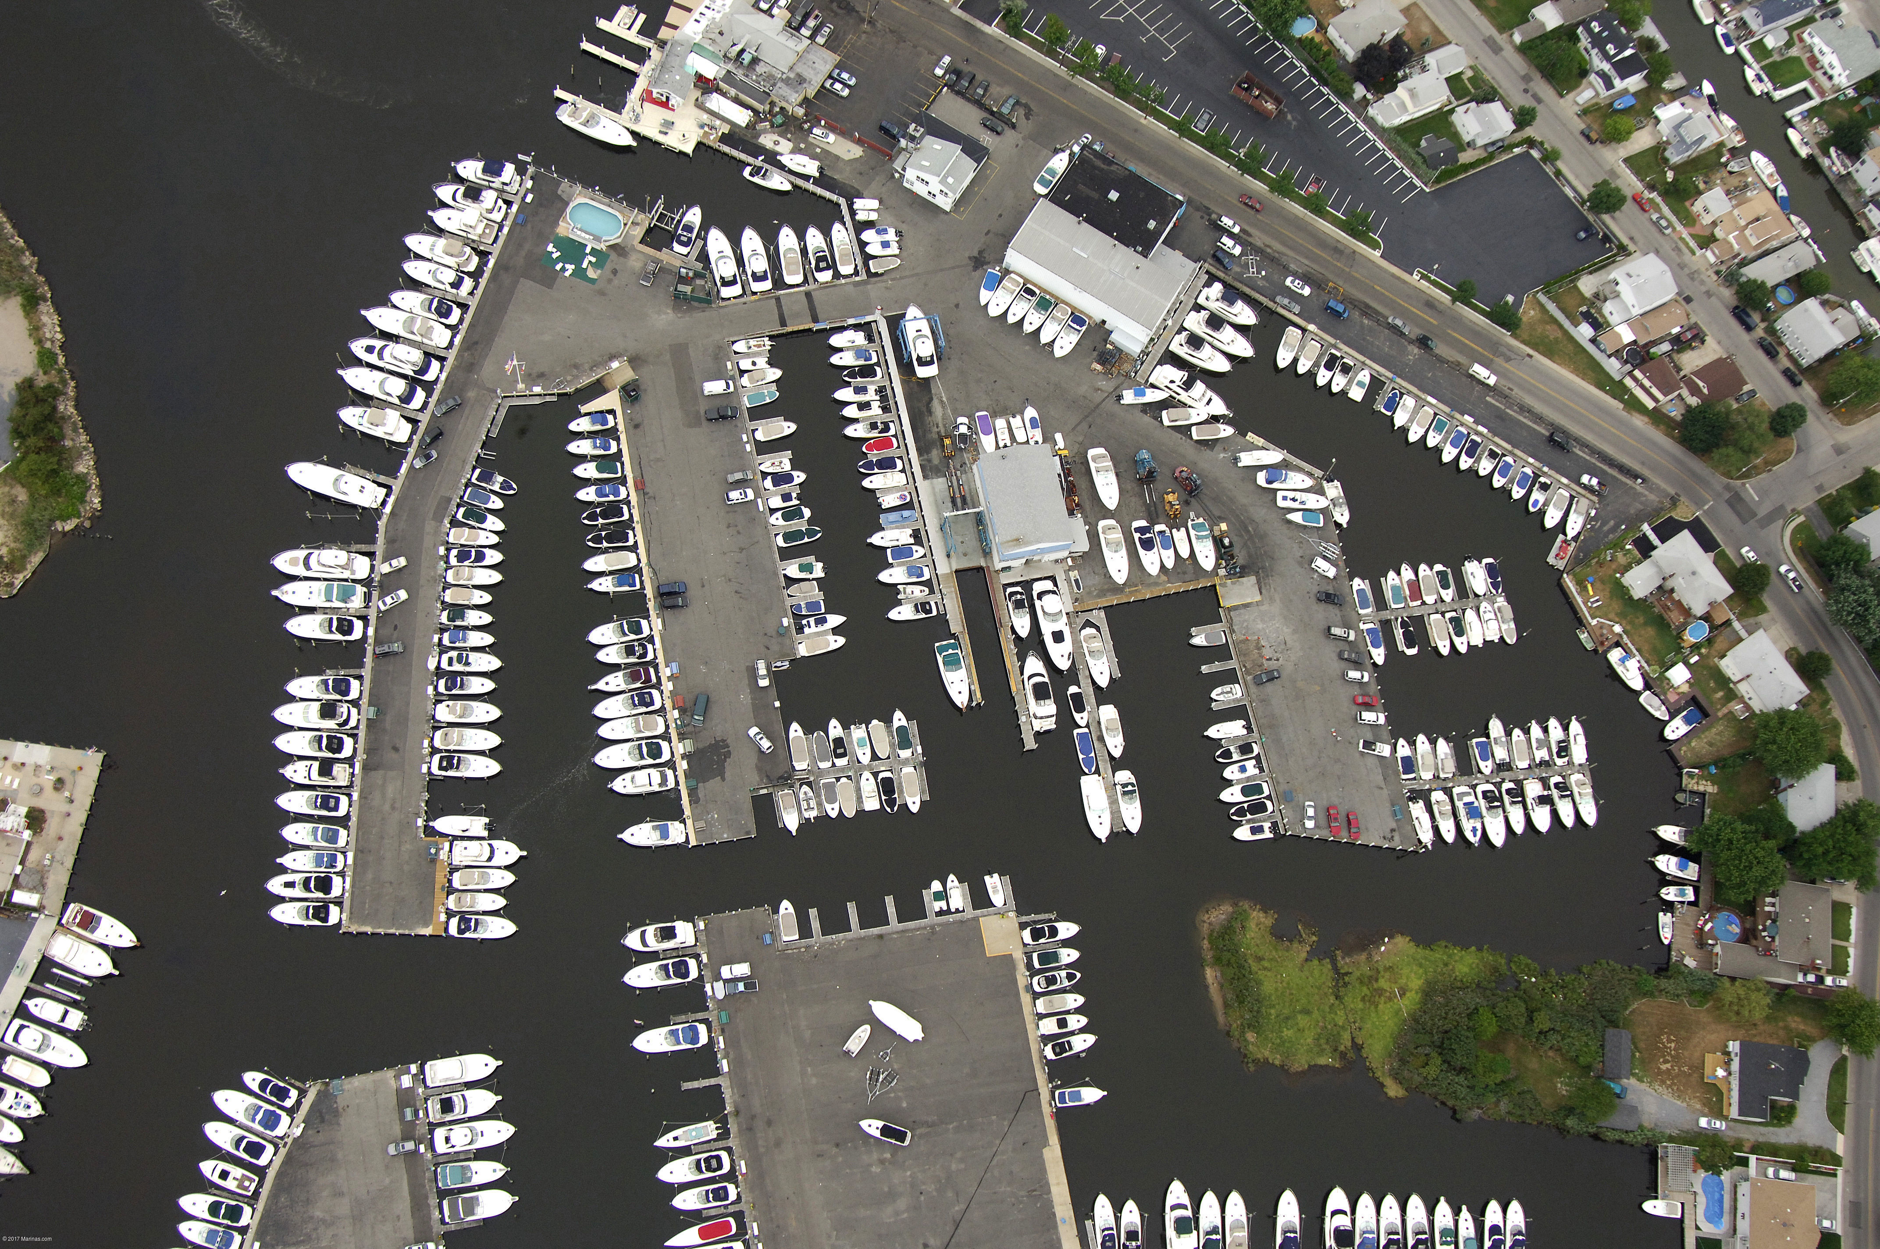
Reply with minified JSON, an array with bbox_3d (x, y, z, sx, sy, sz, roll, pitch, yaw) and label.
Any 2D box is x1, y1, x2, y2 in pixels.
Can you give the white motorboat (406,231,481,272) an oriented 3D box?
[{"bbox_3d":[-90.420,-68.430,341.160,13.950,4.900,3.960,19,72,0],"label":"white motorboat"}]

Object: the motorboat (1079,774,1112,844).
[{"bbox_3d":[26.700,31.140,317.690,3.910,3.210,11.810,-7,72,-10],"label":"motorboat"}]

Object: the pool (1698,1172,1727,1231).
[{"bbox_3d":[130.420,97.660,317.540,4.360,1.600,8.550,10,72,-3],"label":"pool"}]

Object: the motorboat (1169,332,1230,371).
[{"bbox_3d":[48.720,-50.160,347.800,11.600,3.710,3.810,27,70,2],"label":"motorboat"}]

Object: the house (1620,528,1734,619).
[{"bbox_3d":[136.790,-7.700,347.970,16.510,4.900,14.570,-30,78,-14],"label":"house"}]

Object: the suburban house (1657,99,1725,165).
[{"bbox_3d":[149.270,-99.790,375.730,14.250,7.020,10.940,-26,77,-15],"label":"suburban house"}]

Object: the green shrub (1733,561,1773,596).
[{"bbox_3d":[151.350,-8.310,349.810,6.400,5.000,6.400,2,73,-6],"label":"green shrub"}]

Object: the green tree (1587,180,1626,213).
[{"bbox_3d":[130.510,-83.340,368.400,7.120,5.820,7.120,2,71,-7],"label":"green tree"}]

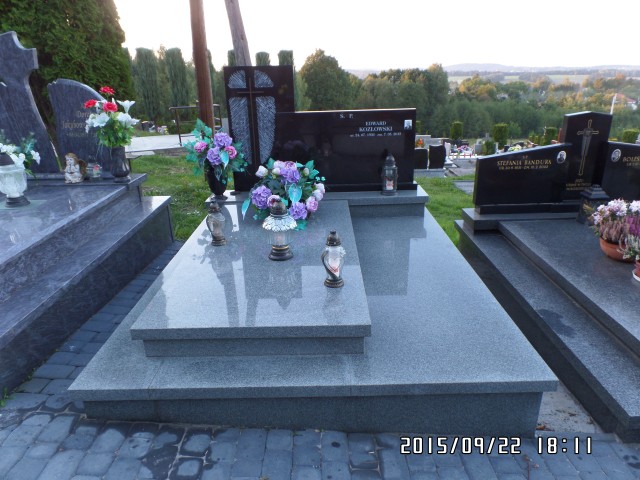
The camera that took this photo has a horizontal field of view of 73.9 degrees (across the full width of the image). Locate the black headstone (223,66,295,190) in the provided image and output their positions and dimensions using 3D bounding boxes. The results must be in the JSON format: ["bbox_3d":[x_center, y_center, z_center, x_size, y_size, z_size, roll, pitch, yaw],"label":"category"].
[{"bbox_3d":[-0.475,-0.917,3.583,0.548,1.008,0.099,-1,22,1],"label":"black headstone"}]

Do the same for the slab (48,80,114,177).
[{"bbox_3d":[-2.078,-0.992,3.857,0.683,0.877,0.120,-1,21,1],"label":"slab"}]

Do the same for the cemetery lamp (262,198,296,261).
[{"bbox_3d":[-0.243,-0.068,2.536,0.206,0.357,0.206,-1,21,1],"label":"cemetery lamp"}]

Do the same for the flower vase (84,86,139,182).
[{"bbox_3d":[-1.828,-0.917,3.731,0.400,0.820,0.360,-1,21,1],"label":"flower vase"}]

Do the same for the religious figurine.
[{"bbox_3d":[-2.238,-0.661,3.863,0.155,0.270,0.150,-1,21,1],"label":"religious figurine"}]

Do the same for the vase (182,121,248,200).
[{"bbox_3d":[-0.902,-0.682,3.673,0.500,0.650,0.400,-1,21,1],"label":"vase"}]

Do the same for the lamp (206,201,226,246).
[{"bbox_3d":[-0.672,-0.112,2.774,0.121,0.288,0.115,-1,21,1],"label":"lamp"}]

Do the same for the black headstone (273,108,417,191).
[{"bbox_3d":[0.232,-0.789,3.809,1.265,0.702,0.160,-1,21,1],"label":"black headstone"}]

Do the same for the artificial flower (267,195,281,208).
[{"bbox_3d":[-0.333,-0.277,3.061,0.095,0.090,0.080,6,23,18],"label":"artificial flower"}]

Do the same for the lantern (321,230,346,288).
[{"bbox_3d":[0.073,0.090,2.189,0.126,0.298,0.120,-1,21,1],"label":"lantern"}]

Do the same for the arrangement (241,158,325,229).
[{"bbox_3d":[-0.275,-0.372,3.198,0.600,0.450,0.460,-1,21,1],"label":"arrangement"}]

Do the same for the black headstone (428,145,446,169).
[{"bbox_3d":[2.770,-1.964,10.000,0.400,0.580,0.100,-1,21,1],"label":"black headstone"}]

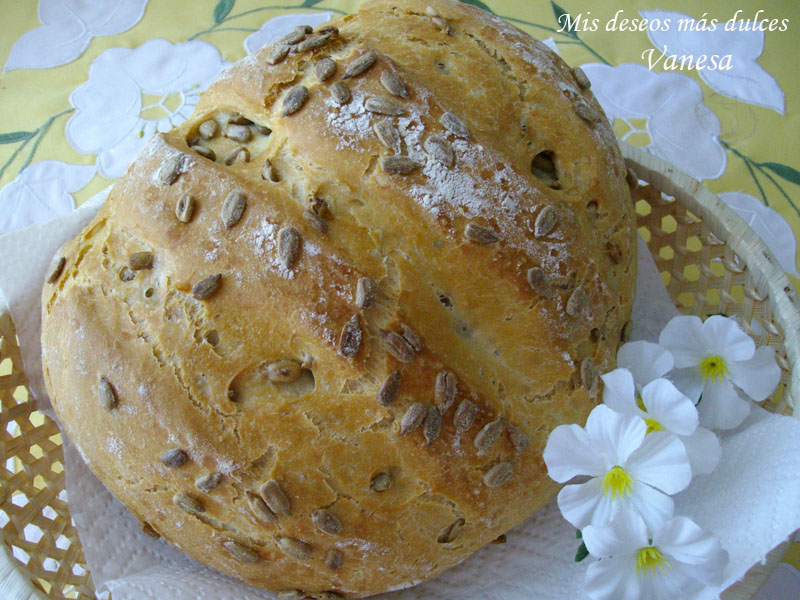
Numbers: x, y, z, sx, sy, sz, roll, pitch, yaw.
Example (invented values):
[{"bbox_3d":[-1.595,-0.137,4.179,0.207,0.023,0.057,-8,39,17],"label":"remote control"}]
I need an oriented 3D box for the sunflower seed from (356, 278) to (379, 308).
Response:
[{"bbox_3d":[-0.009,-0.002,0.217,0.005,0.003,0.009,11,83,-5],"label":"sunflower seed"}]

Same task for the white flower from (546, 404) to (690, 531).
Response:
[{"bbox_3d":[0.071,0.055,0.272,0.047,0.017,0.043,0,69,9],"label":"white flower"}]

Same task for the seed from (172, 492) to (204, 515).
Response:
[{"bbox_3d":[-0.061,0.059,0.242,0.010,0.003,0.004,26,90,3],"label":"seed"}]

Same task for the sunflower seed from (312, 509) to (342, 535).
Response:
[{"bbox_3d":[-0.019,0.057,0.215,0.009,0.004,0.005,39,93,-11],"label":"sunflower seed"}]

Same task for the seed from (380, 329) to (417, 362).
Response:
[{"bbox_3d":[-0.001,0.012,0.218,0.006,0.003,0.011,-42,96,-8],"label":"seed"}]

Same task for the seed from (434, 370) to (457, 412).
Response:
[{"bbox_3d":[0.012,0.024,0.218,0.005,0.004,0.011,7,85,-13],"label":"seed"}]

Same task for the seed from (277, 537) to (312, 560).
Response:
[{"bbox_3d":[-0.030,0.071,0.238,0.011,0.004,0.004,31,100,-7],"label":"seed"}]

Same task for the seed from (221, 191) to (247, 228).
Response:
[{"bbox_3d":[-0.046,-0.025,0.229,0.006,0.004,0.011,7,71,10],"label":"seed"}]

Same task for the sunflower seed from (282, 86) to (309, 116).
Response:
[{"bbox_3d":[-0.032,-0.062,0.259,0.005,0.003,0.013,23,65,20],"label":"sunflower seed"}]

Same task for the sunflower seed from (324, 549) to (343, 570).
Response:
[{"bbox_3d":[-0.018,0.073,0.235,0.005,0.009,0.003,6,28,-11],"label":"sunflower seed"}]

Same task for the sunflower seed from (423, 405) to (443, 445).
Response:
[{"bbox_3d":[0.009,0.036,0.238,0.005,0.004,0.012,8,84,-8],"label":"sunflower seed"}]

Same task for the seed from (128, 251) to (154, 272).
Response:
[{"bbox_3d":[-0.081,-0.012,0.259,0.009,0.004,0.005,-14,70,9],"label":"seed"}]

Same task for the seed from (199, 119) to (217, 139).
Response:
[{"bbox_3d":[-0.066,-0.058,0.284,0.005,0.005,0.007,-15,63,5],"label":"seed"}]

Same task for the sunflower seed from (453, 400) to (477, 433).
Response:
[{"bbox_3d":[0.017,0.031,0.219,0.005,0.004,0.009,28,83,-14],"label":"sunflower seed"}]

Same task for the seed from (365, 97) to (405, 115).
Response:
[{"bbox_3d":[-0.004,-0.055,0.238,0.011,0.003,0.005,11,69,0],"label":"seed"}]

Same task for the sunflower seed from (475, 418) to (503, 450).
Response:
[{"bbox_3d":[0.025,0.037,0.232,0.011,0.006,0.003,-48,25,-7],"label":"sunflower seed"}]

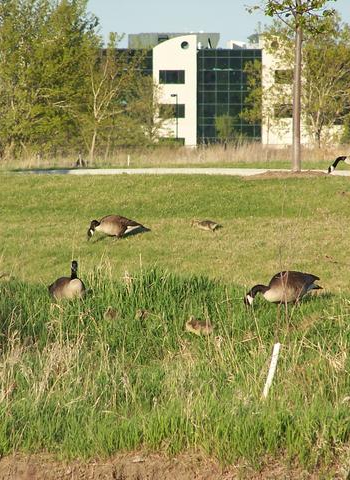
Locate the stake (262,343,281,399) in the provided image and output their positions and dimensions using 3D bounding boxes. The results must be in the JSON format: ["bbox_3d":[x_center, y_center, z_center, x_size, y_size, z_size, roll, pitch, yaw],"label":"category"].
[{"bbox_3d":[0.881,1.207,64.500,0.050,0.530,0.045,17,1,0],"label":"stake"}]

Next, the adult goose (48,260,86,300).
[{"bbox_3d":[-1.081,0.463,70.000,0.300,0.520,0.580,-1,1,-30],"label":"adult goose"}]

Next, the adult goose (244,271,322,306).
[{"bbox_3d":[1.076,0.503,70.000,0.790,0.400,0.300,0,1,-6],"label":"adult goose"}]

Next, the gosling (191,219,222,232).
[{"bbox_3d":[0.391,-0.179,90.000,0.340,0.160,0.130,0,1,0],"label":"gosling"}]

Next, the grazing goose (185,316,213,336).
[{"bbox_3d":[0.235,0.841,67.500,0.270,0.200,0.140,0,1,-6],"label":"grazing goose"}]

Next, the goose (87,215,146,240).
[{"bbox_3d":[-0.720,-0.157,88.000,0.750,0.330,0.290,0,1,0],"label":"goose"}]

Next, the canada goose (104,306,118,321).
[{"bbox_3d":[-0.624,0.731,68.000,0.220,0.190,0.130,1,1,41],"label":"canada goose"}]

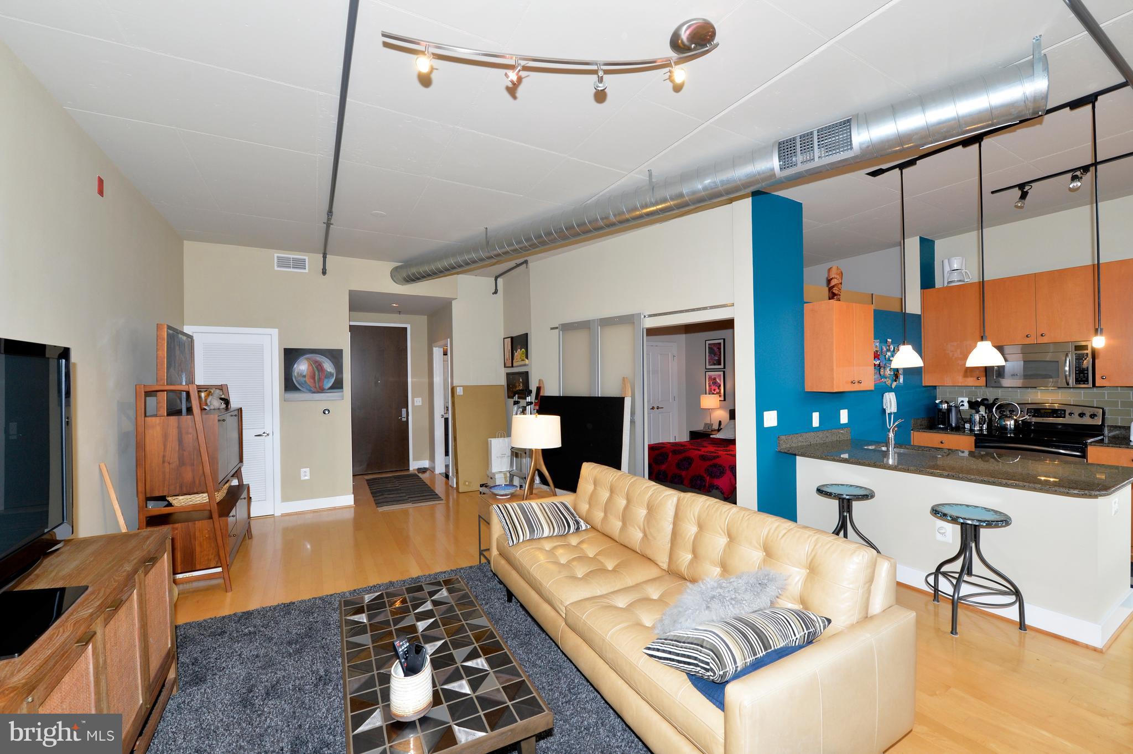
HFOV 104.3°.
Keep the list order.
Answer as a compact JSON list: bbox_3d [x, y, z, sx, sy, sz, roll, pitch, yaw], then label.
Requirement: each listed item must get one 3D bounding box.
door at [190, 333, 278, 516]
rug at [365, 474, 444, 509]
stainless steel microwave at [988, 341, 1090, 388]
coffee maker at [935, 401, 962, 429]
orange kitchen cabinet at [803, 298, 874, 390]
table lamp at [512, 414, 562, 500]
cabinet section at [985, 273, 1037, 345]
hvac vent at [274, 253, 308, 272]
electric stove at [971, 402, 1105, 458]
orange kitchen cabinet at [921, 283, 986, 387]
[{"bbox_3d":[-3.725,0.538,4.966,0.830,2.193,0.090,-1,0,-30],"label":"door"},{"bbox_3d":[-2.401,1.610,6.354,0.764,0.012,2.005,-1,0,-30],"label":"rug"},{"bbox_3d":[4.756,-0.114,4.418,0.390,0.430,0.735,-1,0,-30],"label":"stainless steel microwave"},{"bbox_3d":[4.280,0.427,4.929,0.270,0.301,0.170,-1,0,-30],"label":"coffee maker"},{"bbox_3d":[2.485,-0.266,4.027,0.614,0.788,0.305,-1,0,-30],"label":"orange kitchen cabinet"},{"bbox_3d":[-0.249,0.640,3.601,0.410,0.695,0.410,-1,0,0],"label":"table lamp"},{"bbox_3d":[4.618,-0.665,4.524,0.340,0.688,0.371,-1,0,-30],"label":"cabinet section"},{"bbox_3d":[-3.272,-1.347,5.246,0.342,0.170,0.030,-1,0,-30],"label":"hvac vent"},{"bbox_3d":[4.642,0.888,4.332,0.680,1.190,0.755,-1,0,-30],"label":"electric stove"},{"bbox_3d":[4.449,-0.460,4.993,0.330,1.113,0.550,-1,0,-30],"label":"orange kitchen cabinet"}]

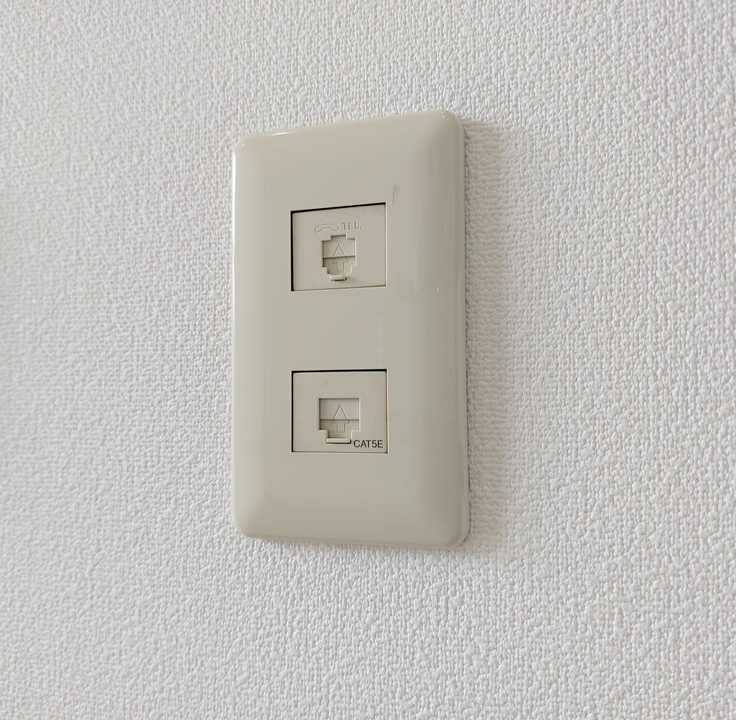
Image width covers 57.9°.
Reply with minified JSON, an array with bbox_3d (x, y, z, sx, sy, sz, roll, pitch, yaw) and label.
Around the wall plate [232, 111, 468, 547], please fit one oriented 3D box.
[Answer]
[{"bbox_3d":[-0.008,-0.009,0.188,0.070,0.120,0.009,-1,-3,17],"label":"wall plate"}]

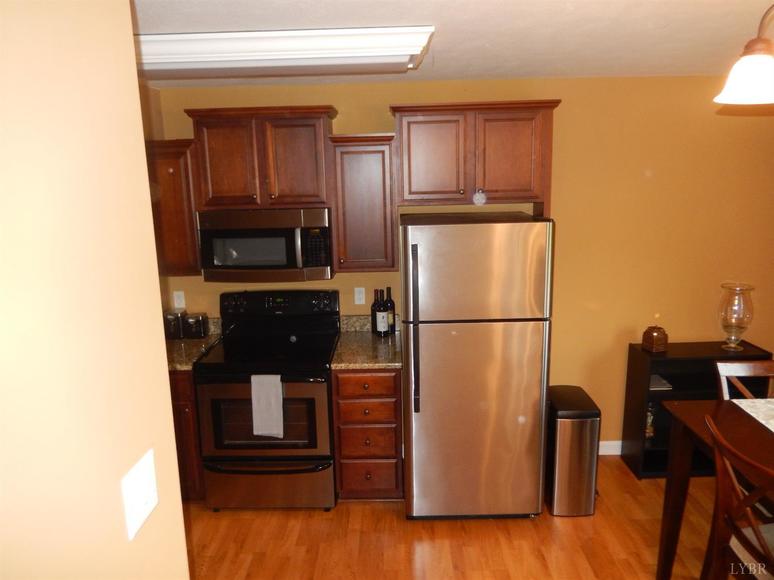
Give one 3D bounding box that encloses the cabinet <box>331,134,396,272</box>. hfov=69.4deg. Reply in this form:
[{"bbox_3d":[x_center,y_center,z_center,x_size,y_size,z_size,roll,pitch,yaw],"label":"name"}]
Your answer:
[{"bbox_3d":[-0.124,-0.511,3.339,0.380,0.776,0.340,-1,11,1],"label":"cabinet"}]

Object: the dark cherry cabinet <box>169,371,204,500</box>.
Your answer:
[{"bbox_3d":[-1.220,0.821,3.488,0.347,0.876,0.625,-1,11,1],"label":"dark cherry cabinet"}]

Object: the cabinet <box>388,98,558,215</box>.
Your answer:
[{"bbox_3d":[0.494,-0.779,3.272,0.935,0.572,0.345,-1,11,1],"label":"cabinet"}]

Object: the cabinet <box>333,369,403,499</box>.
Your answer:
[{"bbox_3d":[-0.098,0.797,3.502,0.395,0.875,0.620,-1,12,1],"label":"cabinet"}]

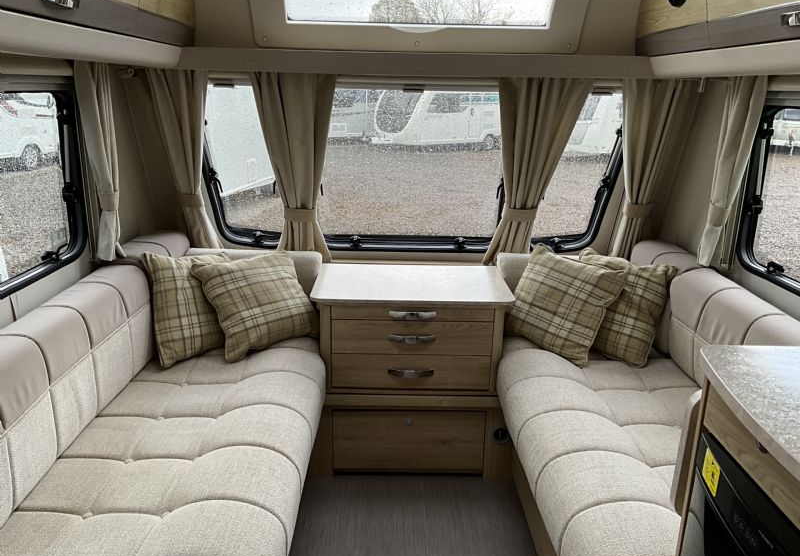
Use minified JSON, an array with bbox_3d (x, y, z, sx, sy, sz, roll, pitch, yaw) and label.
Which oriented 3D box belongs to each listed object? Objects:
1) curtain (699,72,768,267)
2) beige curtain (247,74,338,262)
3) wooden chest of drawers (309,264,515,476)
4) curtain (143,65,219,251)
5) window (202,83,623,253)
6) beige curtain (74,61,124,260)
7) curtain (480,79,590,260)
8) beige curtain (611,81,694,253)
[{"bbox_3d":[1.123,-0.359,2.346,0.110,0.655,0.230,1,17,-1],"label":"curtain"},{"bbox_3d":[-0.401,-0.412,2.564,0.325,0.710,0.110,1,17,-1],"label":"beige curtain"},{"bbox_3d":[0.035,0.356,2.537,0.683,0.715,0.410,1,17,-1],"label":"wooden chest of drawers"},{"bbox_3d":[-0.790,-0.412,2.504,0.250,0.700,0.110,-2,17,-11],"label":"curtain"},{"bbox_3d":[0.052,-0.424,2.642,1.600,0.640,0.090,1,17,-1],"label":"window"},{"bbox_3d":[-1.021,-0.394,2.318,0.110,0.660,0.220,1,17,-1],"label":"beige curtain"},{"bbox_3d":[0.494,-0.401,2.583,0.385,0.710,0.110,1,17,-1],"label":"curtain"},{"bbox_3d":[0.890,-0.388,2.532,0.270,0.700,0.110,4,17,8],"label":"beige curtain"}]

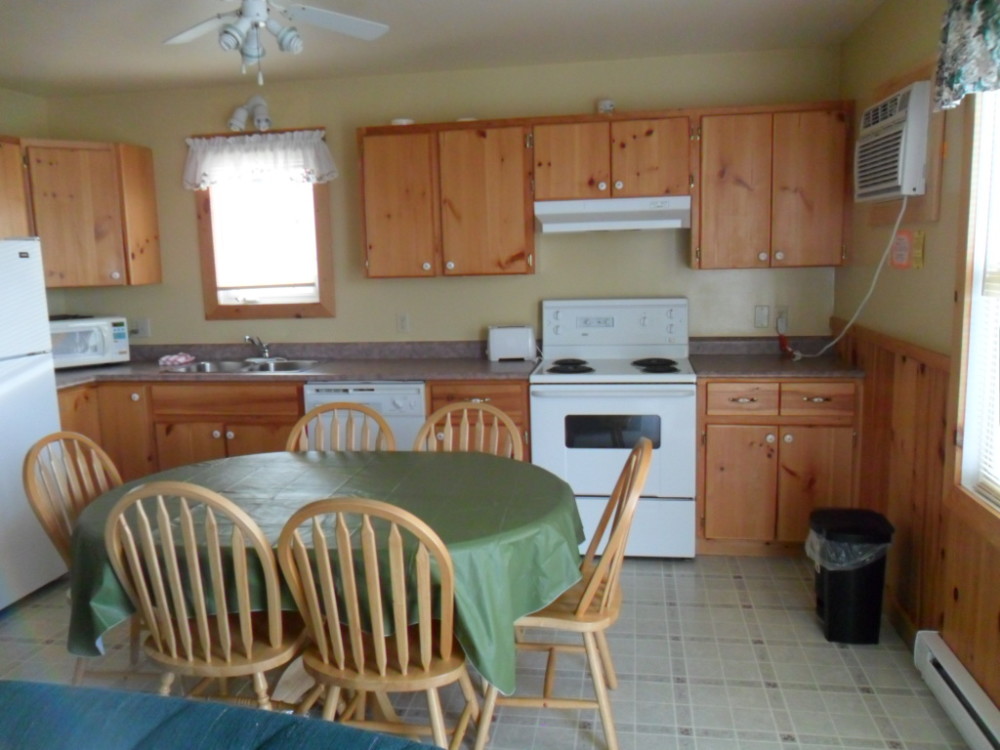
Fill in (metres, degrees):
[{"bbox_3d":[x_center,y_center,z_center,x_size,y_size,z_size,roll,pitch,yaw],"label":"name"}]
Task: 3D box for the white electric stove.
[{"bbox_3d":[0.587,0.242,4.012,0.763,1.218,0.720,0,9,10],"label":"white electric stove"}]

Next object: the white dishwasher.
[{"bbox_3d":[-0.629,0.403,4.307,0.635,0.845,0.592,0,9,10],"label":"white dishwasher"}]

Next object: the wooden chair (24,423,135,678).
[{"bbox_3d":[-1.228,0.637,2.595,0.495,0.900,0.460,0,7,10],"label":"wooden chair"}]

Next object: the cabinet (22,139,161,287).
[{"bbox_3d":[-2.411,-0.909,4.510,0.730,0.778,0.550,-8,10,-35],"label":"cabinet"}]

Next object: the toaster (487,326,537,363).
[{"bbox_3d":[0.078,-0.176,4.317,0.260,0.185,0.160,0,9,10],"label":"toaster"}]

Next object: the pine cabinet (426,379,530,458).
[{"bbox_3d":[-0.056,0.399,4.218,0.523,0.845,0.592,0,9,10],"label":"pine cabinet"}]

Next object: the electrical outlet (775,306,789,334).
[{"bbox_3d":[1.503,-0.294,4.152,0.068,0.142,0.030,0,9,10],"label":"electrical outlet"}]

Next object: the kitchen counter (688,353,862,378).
[{"bbox_3d":[1.336,-0.032,3.872,0.740,0.044,0.635,0,7,10],"label":"kitchen counter"}]

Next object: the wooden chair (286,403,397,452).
[{"bbox_3d":[-0.666,0.576,2.968,0.460,0.900,0.500,0,7,10],"label":"wooden chair"}]

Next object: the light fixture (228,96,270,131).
[{"bbox_3d":[-1.430,-1.481,4.428,0.240,0.190,0.145,0,7,10],"label":"light fixture"}]

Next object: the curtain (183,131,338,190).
[{"bbox_3d":[-1.400,-1.239,4.477,0.930,0.295,0.090,0,7,10],"label":"curtain"}]

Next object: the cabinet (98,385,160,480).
[{"bbox_3d":[-1.954,0.430,4.532,0.325,0.870,0.605,0,7,10],"label":"cabinet"}]

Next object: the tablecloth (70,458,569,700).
[{"bbox_3d":[-0.487,0.543,2.379,1.500,0.410,1.120,0,7,10],"label":"tablecloth"}]

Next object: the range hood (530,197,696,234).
[{"bbox_3d":[0.581,-0.822,4.018,0.756,0.150,0.439,0,9,10],"label":"range hood"}]

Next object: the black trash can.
[{"bbox_3d":[1.321,0.763,2.967,0.260,0.455,0.270,0,9,10],"label":"black trash can"}]

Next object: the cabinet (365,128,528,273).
[{"bbox_3d":[-0.251,-0.924,4.192,0.920,0.775,0.335,0,7,10],"label":"cabinet"}]

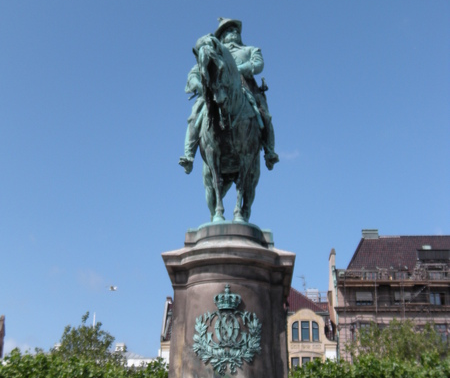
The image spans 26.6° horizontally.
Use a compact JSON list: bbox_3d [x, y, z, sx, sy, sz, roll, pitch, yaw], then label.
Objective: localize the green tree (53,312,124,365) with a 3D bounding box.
[{"bbox_3d":[-5.832,10.189,38.834,4.600,10.485,4.600,1,-20,0],"label":"green tree"}]

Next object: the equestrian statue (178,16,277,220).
[{"bbox_3d":[0.075,-1.095,16.734,1.662,4.088,3.400,1,-20,0],"label":"equestrian statue"}]

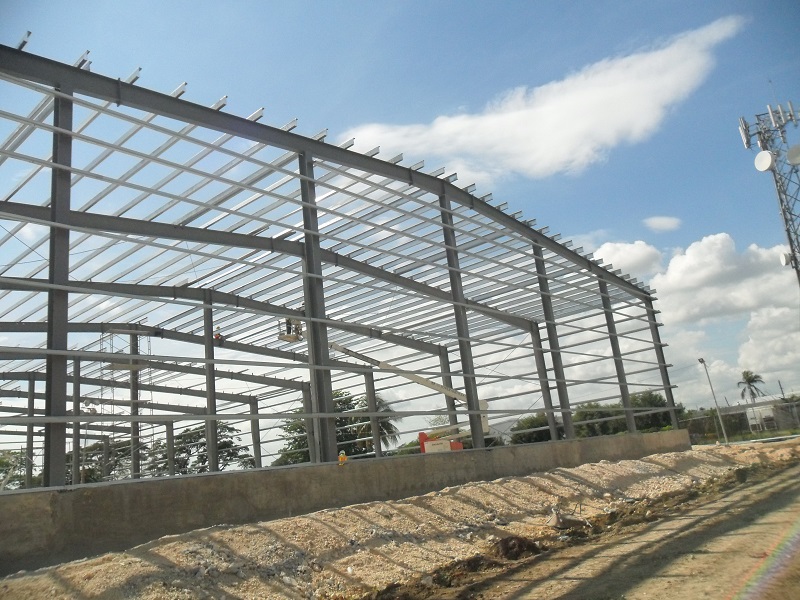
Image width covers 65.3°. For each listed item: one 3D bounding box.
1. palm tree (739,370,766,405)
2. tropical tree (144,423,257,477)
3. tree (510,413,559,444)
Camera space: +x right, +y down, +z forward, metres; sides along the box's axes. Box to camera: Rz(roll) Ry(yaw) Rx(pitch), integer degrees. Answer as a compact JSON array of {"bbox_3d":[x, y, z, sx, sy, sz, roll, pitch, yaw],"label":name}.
[{"bbox_3d":[64.950,18.730,114.000,5.200,12.000,5.200,-14,-17,27],"label":"palm tree"},{"bbox_3d":[-39.320,31.440,123.000,20.800,14.300,18.500,-1,-16,-18],"label":"tropical tree"},{"bbox_3d":[18.590,18.730,85.000,6.600,6.900,6.200,-9,-15,10],"label":"tree"}]

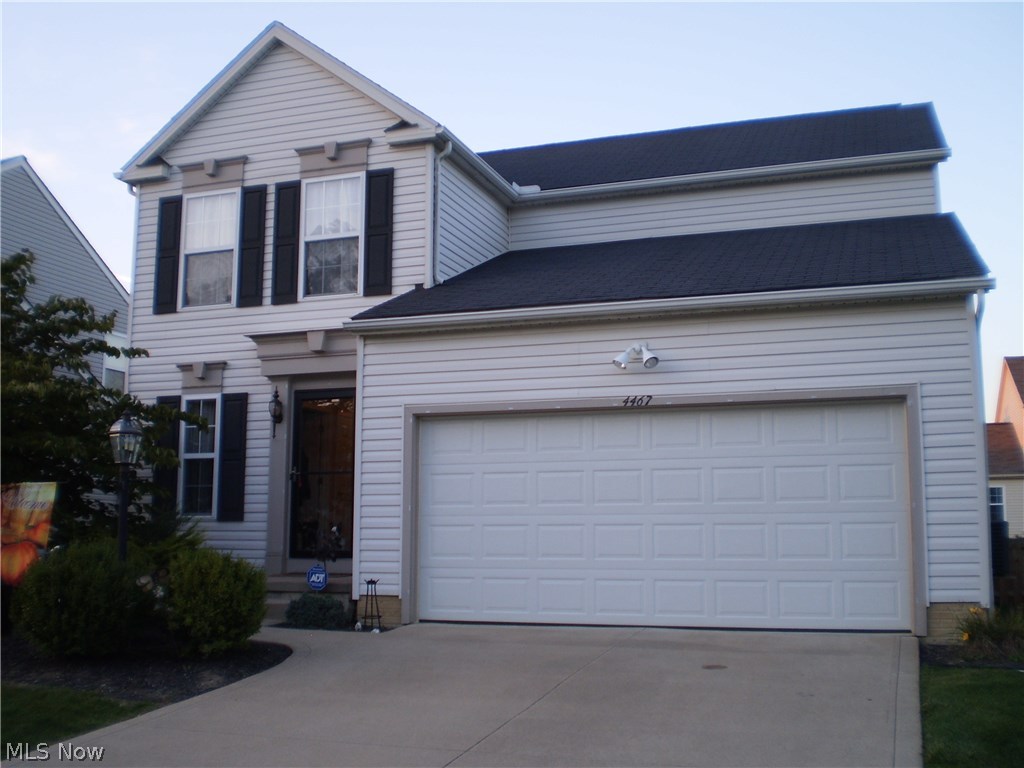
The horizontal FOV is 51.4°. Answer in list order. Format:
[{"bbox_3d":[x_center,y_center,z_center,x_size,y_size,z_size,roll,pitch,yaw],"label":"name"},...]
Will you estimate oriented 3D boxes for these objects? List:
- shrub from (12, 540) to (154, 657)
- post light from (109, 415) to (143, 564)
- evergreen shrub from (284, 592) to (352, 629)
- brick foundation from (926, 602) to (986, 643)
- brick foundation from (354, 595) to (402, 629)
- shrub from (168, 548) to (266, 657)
[{"bbox_3d":[-3.915,1.923,9.728,1.280,1.030,1.180,-3,-8,18],"label":"shrub"},{"bbox_3d":[-3.648,1.367,10.024,0.300,2.180,0.300,-3,-8,18],"label":"post light"},{"bbox_3d":[-2.039,2.379,11.222,0.730,0.360,0.600,-3,-8,18],"label":"evergreen shrub"},{"bbox_3d":[3.940,2.118,9.421,0.500,0.350,0.200,-3,-8,18],"label":"brick foundation"},{"bbox_3d":[-1.359,2.397,11.181,0.510,0.330,0.200,-3,-8,18],"label":"brick foundation"},{"bbox_3d":[-2.619,1.914,9.471,0.890,0.950,0.880,-3,-8,18],"label":"shrub"}]

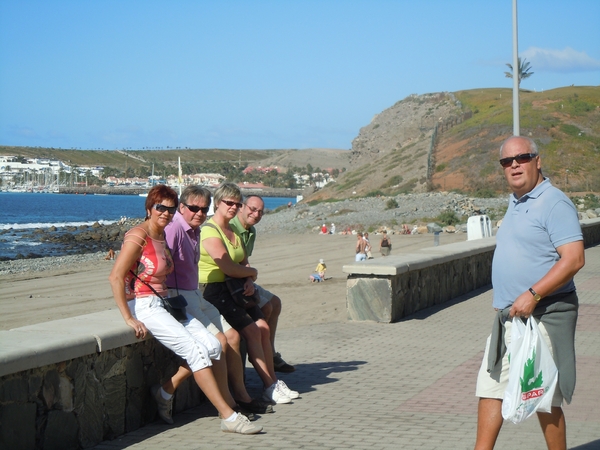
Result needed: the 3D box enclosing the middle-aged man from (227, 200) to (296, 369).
[{"bbox_3d":[-0.315,0.417,11.086,0.600,1.268,0.491,1,2,20],"label":"middle-aged man"}]

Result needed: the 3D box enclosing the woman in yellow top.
[{"bbox_3d":[-0.354,0.450,10.565,0.678,1.484,0.511,0,2,18],"label":"woman in yellow top"}]

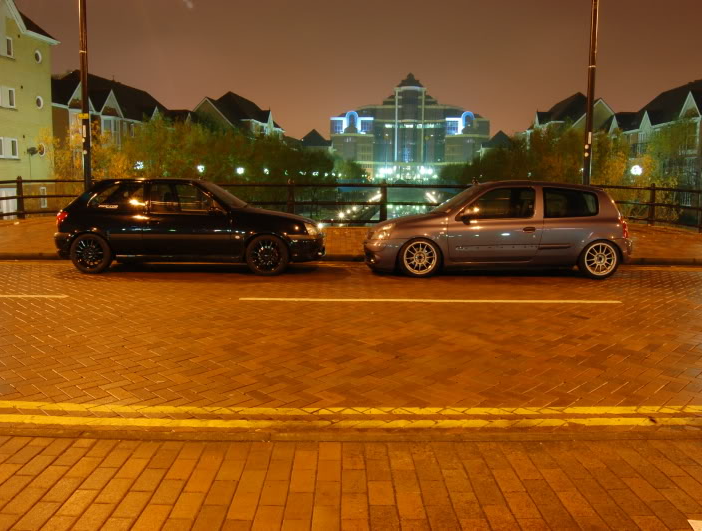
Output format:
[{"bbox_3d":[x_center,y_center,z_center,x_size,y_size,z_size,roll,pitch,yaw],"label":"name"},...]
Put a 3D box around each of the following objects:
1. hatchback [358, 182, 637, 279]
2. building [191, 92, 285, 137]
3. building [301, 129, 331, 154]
[{"bbox_3d":[2.137,-0.594,8.965,3.800,1.370,1.640,1,8,0],"label":"hatchback"},{"bbox_3d":[-16.999,-17.003,84.466,10.500,13.900,22.000,1,8,5],"label":"building"},{"bbox_3d":[-8.796,-25.787,145.331,10.000,13.800,20.000,1,8,5],"label":"building"}]

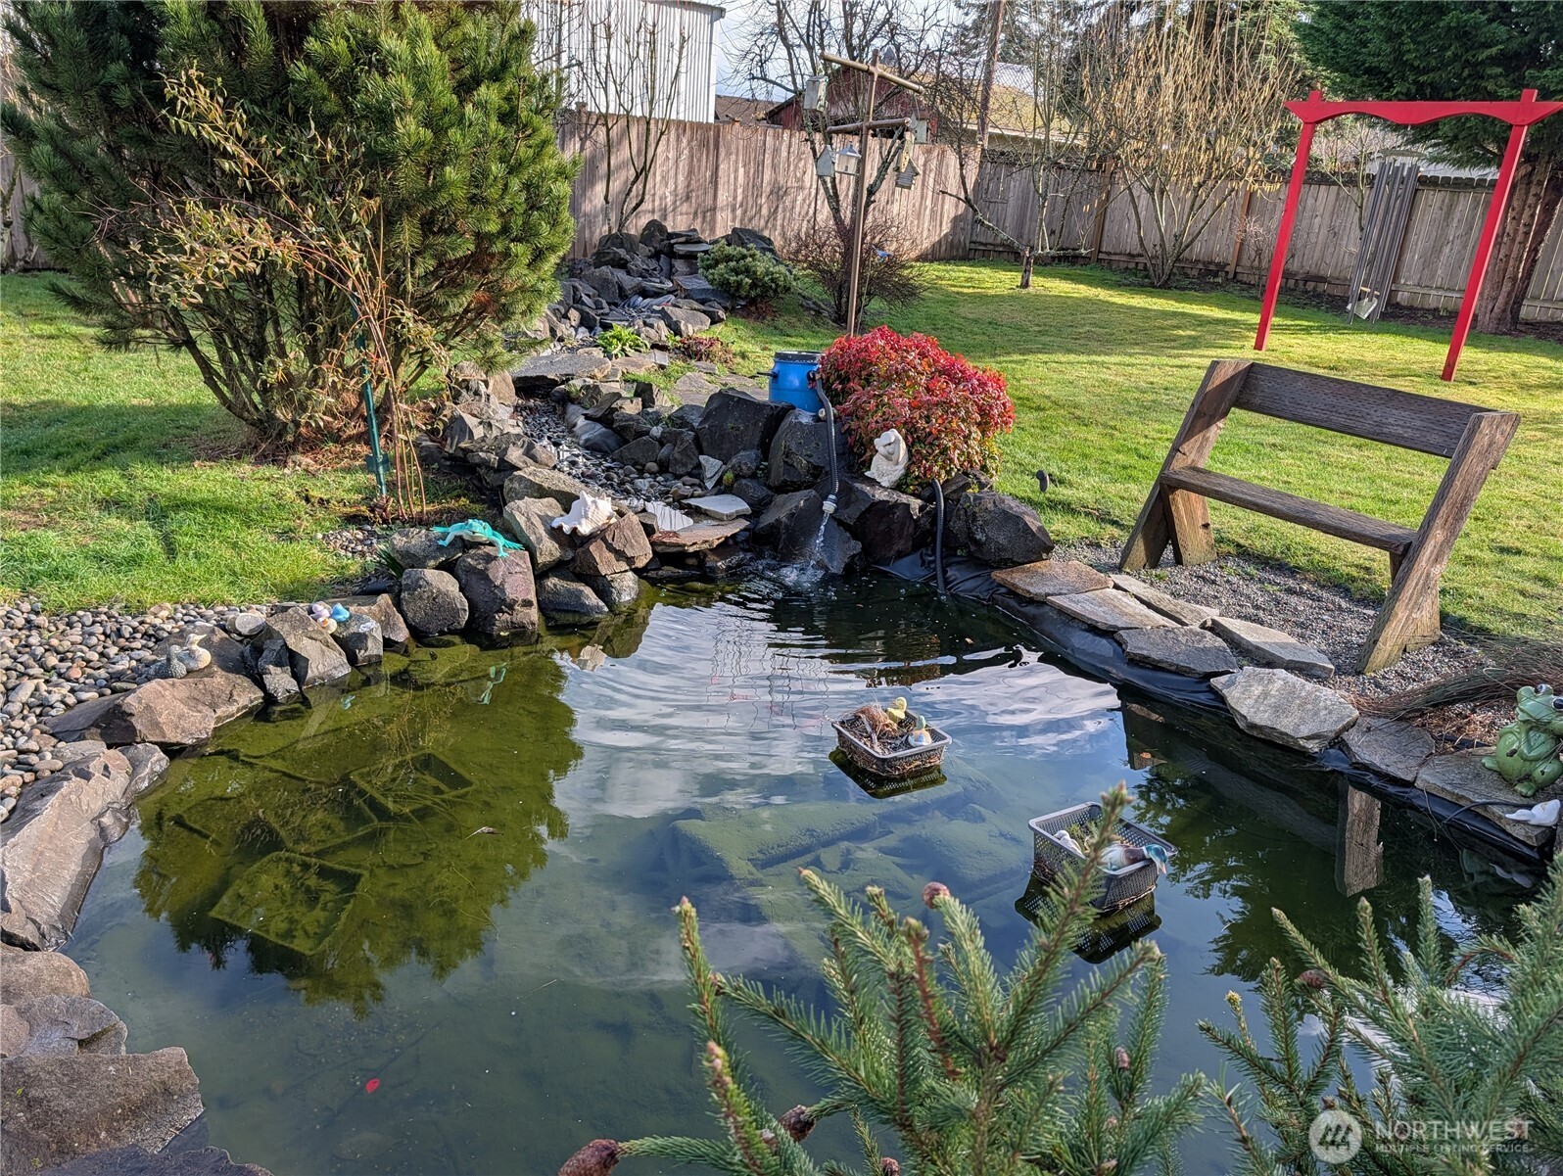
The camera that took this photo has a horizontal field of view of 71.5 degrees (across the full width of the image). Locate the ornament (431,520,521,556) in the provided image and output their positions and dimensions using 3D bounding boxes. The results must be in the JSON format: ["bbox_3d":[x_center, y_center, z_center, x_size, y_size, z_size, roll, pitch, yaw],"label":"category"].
[{"bbox_3d":[-1.159,-0.196,4.146,0.340,0.100,0.180,9,17,-19],"label":"ornament"}]

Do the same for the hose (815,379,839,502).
[{"bbox_3d":[0.222,-0.717,5.262,0.099,0.554,0.267,4,20,0],"label":"hose"}]

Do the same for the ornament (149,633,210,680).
[{"bbox_3d":[-1.757,0.199,3.164,0.155,0.120,0.110,7,19,7],"label":"ornament"}]

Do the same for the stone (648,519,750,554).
[{"bbox_3d":[-0.368,-0.250,5.120,0.525,0.054,0.337,-5,22,-23],"label":"stone"}]

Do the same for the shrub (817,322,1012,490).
[{"bbox_3d":[0.683,-0.963,5.582,0.950,0.742,0.851,4,20,0],"label":"shrub"}]

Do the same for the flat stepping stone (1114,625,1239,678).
[{"bbox_3d":[1.505,0.248,4.159,0.431,0.050,0.450,2,20,-6],"label":"flat stepping stone"}]

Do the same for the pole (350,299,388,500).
[{"bbox_3d":[-1.792,-0.822,4.732,0.099,0.891,0.050,-8,21,-18],"label":"pole"}]

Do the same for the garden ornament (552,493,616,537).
[{"bbox_3d":[-0.819,-0.304,4.504,0.265,0.170,0.190,1,19,-10],"label":"garden ornament"}]

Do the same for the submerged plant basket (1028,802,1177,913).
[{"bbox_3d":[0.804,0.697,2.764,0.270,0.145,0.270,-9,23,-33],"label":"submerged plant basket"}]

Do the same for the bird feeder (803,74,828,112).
[{"bbox_3d":[0.185,-2.722,5.962,0.109,0.193,0.109,15,22,27],"label":"bird feeder"}]

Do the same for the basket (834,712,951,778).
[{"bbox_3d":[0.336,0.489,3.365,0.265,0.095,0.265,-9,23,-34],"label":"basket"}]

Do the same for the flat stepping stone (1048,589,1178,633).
[{"bbox_3d":[1.406,0.112,4.491,0.420,0.045,0.443,-7,22,-28],"label":"flat stepping stone"}]

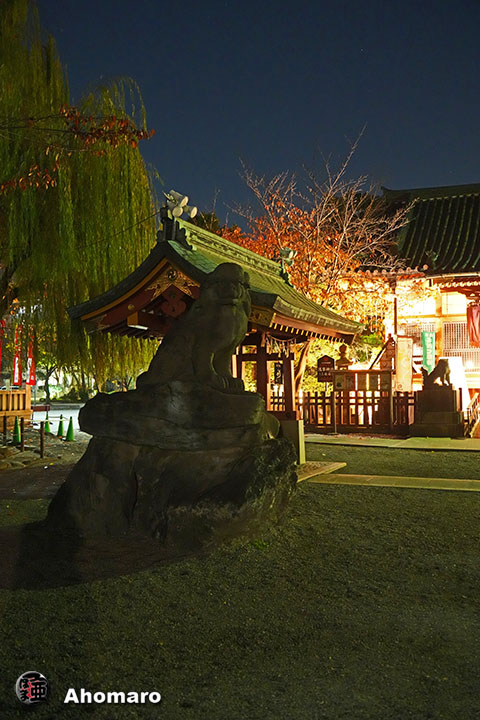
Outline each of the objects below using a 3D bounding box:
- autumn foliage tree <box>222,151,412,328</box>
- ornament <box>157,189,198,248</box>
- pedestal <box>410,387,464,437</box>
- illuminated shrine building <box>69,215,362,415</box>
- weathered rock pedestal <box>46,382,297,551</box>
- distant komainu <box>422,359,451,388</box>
[{"bbox_3d":[2.400,-2.108,22.103,6.000,8.700,5.500,0,-2,0],"label":"autumn foliage tree"},{"bbox_3d":[-0.933,-2.112,10.150,0.560,0.820,0.400,-1,-3,24],"label":"ornament"},{"bbox_3d":[6.013,1.577,20.700,1.450,1.450,1.150,-1,-3,24],"label":"pedestal"},{"bbox_3d":[-0.072,-0.093,12.051,3.600,4.150,4.750,-1,-3,24],"label":"illuminated shrine building"},{"bbox_3d":[-0.649,1.036,7.547,2.200,1.540,1.950,-1,-3,24],"label":"weathered rock pedestal"},{"bbox_3d":[5.939,0.409,20.600,0.840,0.920,0.420,-1,-3,24],"label":"distant komainu"}]

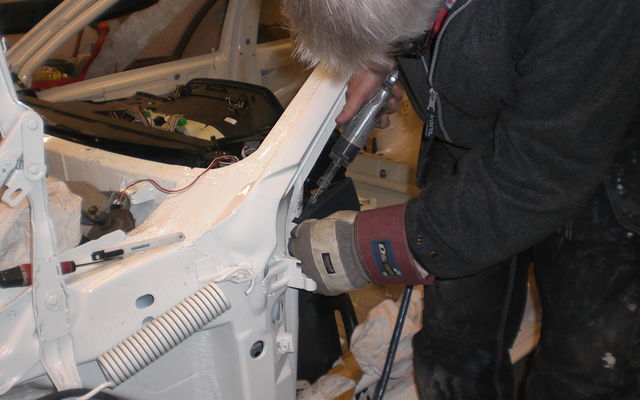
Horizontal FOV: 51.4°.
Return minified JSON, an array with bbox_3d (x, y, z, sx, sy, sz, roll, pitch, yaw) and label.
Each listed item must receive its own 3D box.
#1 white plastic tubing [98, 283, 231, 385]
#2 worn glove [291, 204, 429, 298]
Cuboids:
[{"bbox_3d":[-0.195,0.168,0.830,0.168,0.042,0.042,-33,31,-21],"label":"white plastic tubing"},{"bbox_3d":[0.055,0.069,0.910,0.195,0.118,0.110,-7,7,12],"label":"worn glove"}]

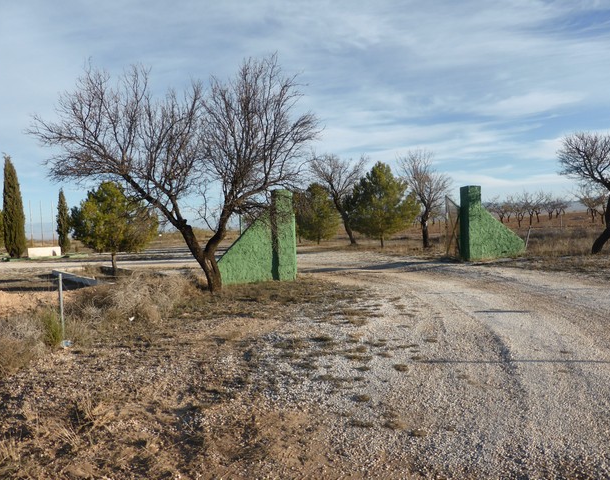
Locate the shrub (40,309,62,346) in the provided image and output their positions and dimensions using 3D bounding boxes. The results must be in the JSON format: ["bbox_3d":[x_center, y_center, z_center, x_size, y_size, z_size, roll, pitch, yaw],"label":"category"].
[{"bbox_3d":[-3.757,1.297,6.850,0.340,0.560,0.340,-2,2,0],"label":"shrub"}]

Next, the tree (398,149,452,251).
[{"bbox_3d":[6.722,-2.334,26.000,2.930,5.630,2.930,-2,2,0],"label":"tree"}]

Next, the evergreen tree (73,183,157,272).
[{"bbox_3d":[-7.462,-0.492,18.200,3.390,3.700,3.390,-2,2,0],"label":"evergreen tree"}]

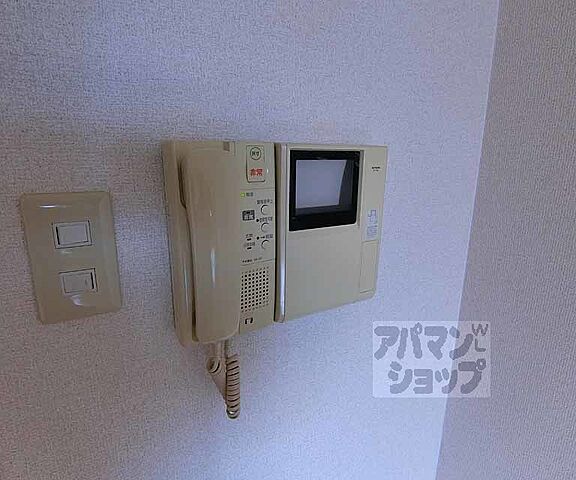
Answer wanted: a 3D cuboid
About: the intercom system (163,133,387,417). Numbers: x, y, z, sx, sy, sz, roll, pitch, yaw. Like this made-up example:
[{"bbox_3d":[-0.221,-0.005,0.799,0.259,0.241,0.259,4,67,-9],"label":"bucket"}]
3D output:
[{"bbox_3d":[-0.002,0.047,0.394,0.248,0.308,0.064,-6,14,-29],"label":"intercom system"}]

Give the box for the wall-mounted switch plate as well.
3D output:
[{"bbox_3d":[-0.195,0.017,0.304,0.070,0.120,0.010,-6,14,-29],"label":"wall-mounted switch plate"}]

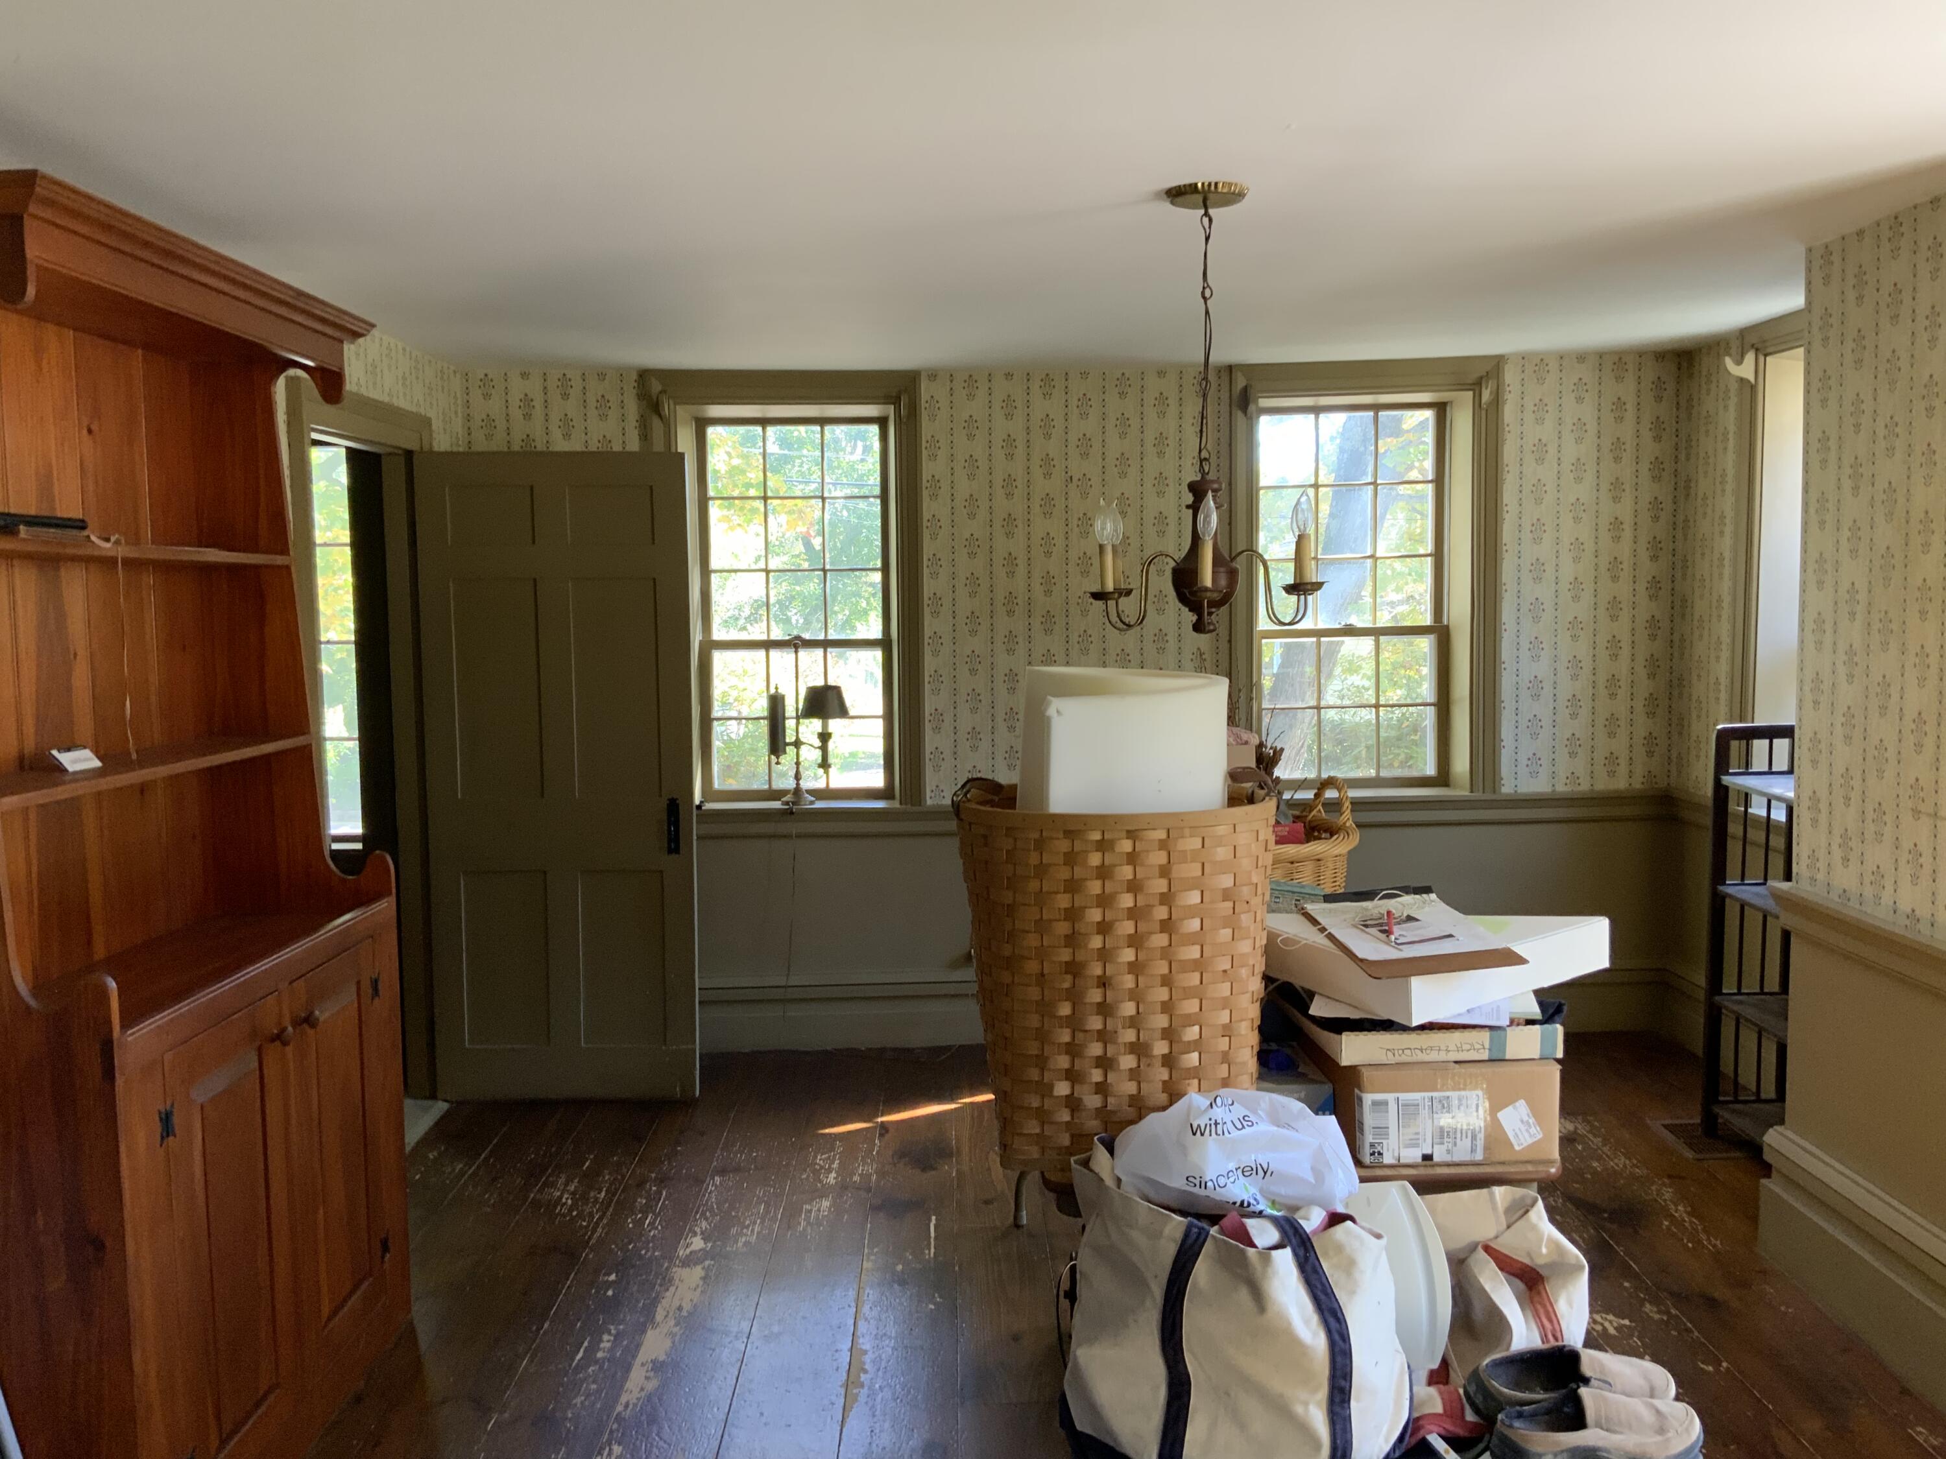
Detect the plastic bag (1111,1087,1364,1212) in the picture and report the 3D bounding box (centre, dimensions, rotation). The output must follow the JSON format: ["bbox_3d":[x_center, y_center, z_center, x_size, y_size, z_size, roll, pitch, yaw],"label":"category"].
[{"bbox_3d":[0.332,0.551,2.103,0.310,0.180,0.240,-1,5,-1],"label":"plastic bag"}]

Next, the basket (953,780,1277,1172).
[{"bbox_3d":[0.213,0.343,2.434,0.480,0.550,0.420,-1,5,-1],"label":"basket"}]

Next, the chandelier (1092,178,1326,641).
[{"bbox_3d":[0.418,-0.564,2.915,0.430,0.790,0.450,-1,5,-1],"label":"chandelier"}]

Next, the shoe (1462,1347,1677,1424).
[{"bbox_3d":[0.808,0.892,2.225,0.290,0.100,0.108,-1,5,-5],"label":"shoe"}]

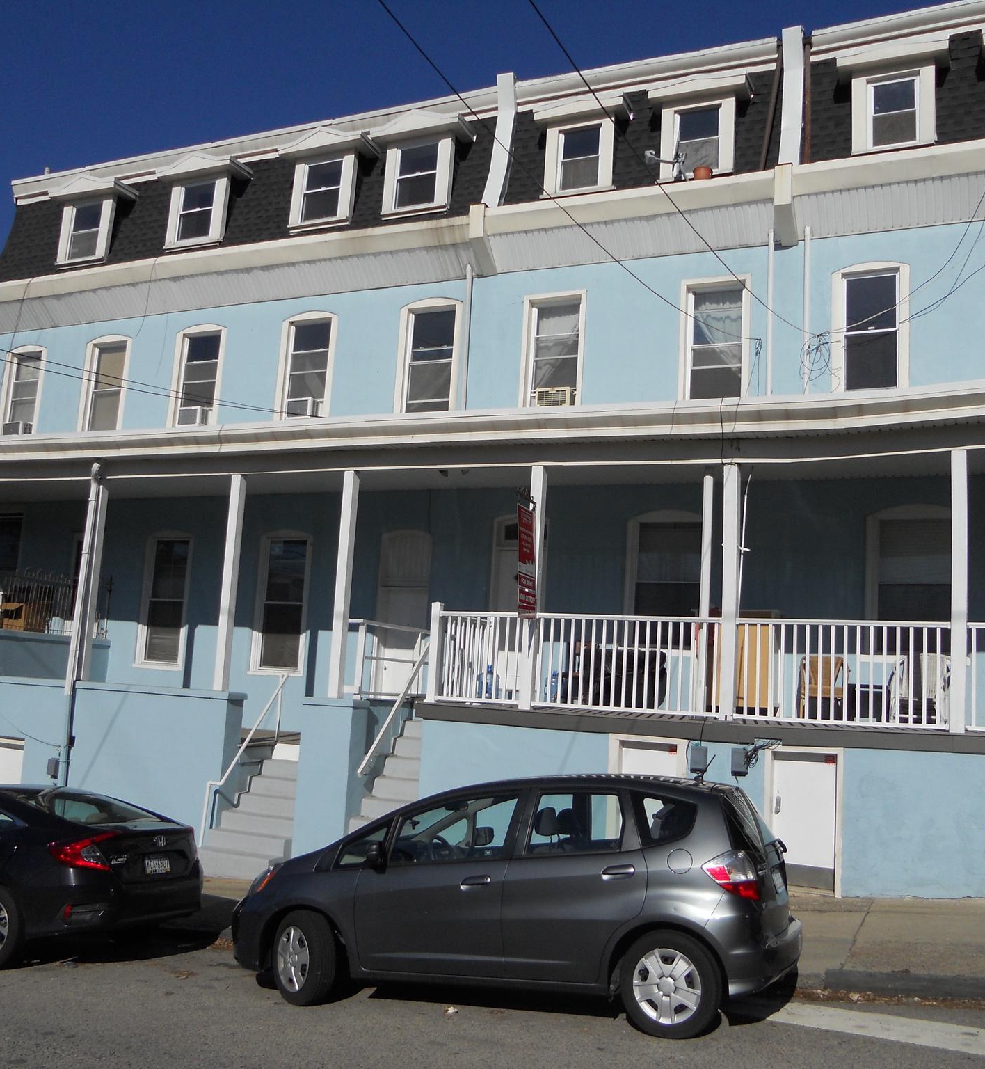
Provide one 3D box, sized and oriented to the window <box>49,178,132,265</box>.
[{"bbox_3d":[-7.172,-5.516,19.929,1.543,1.644,0.650,-1,-8,24],"label":"window"}]

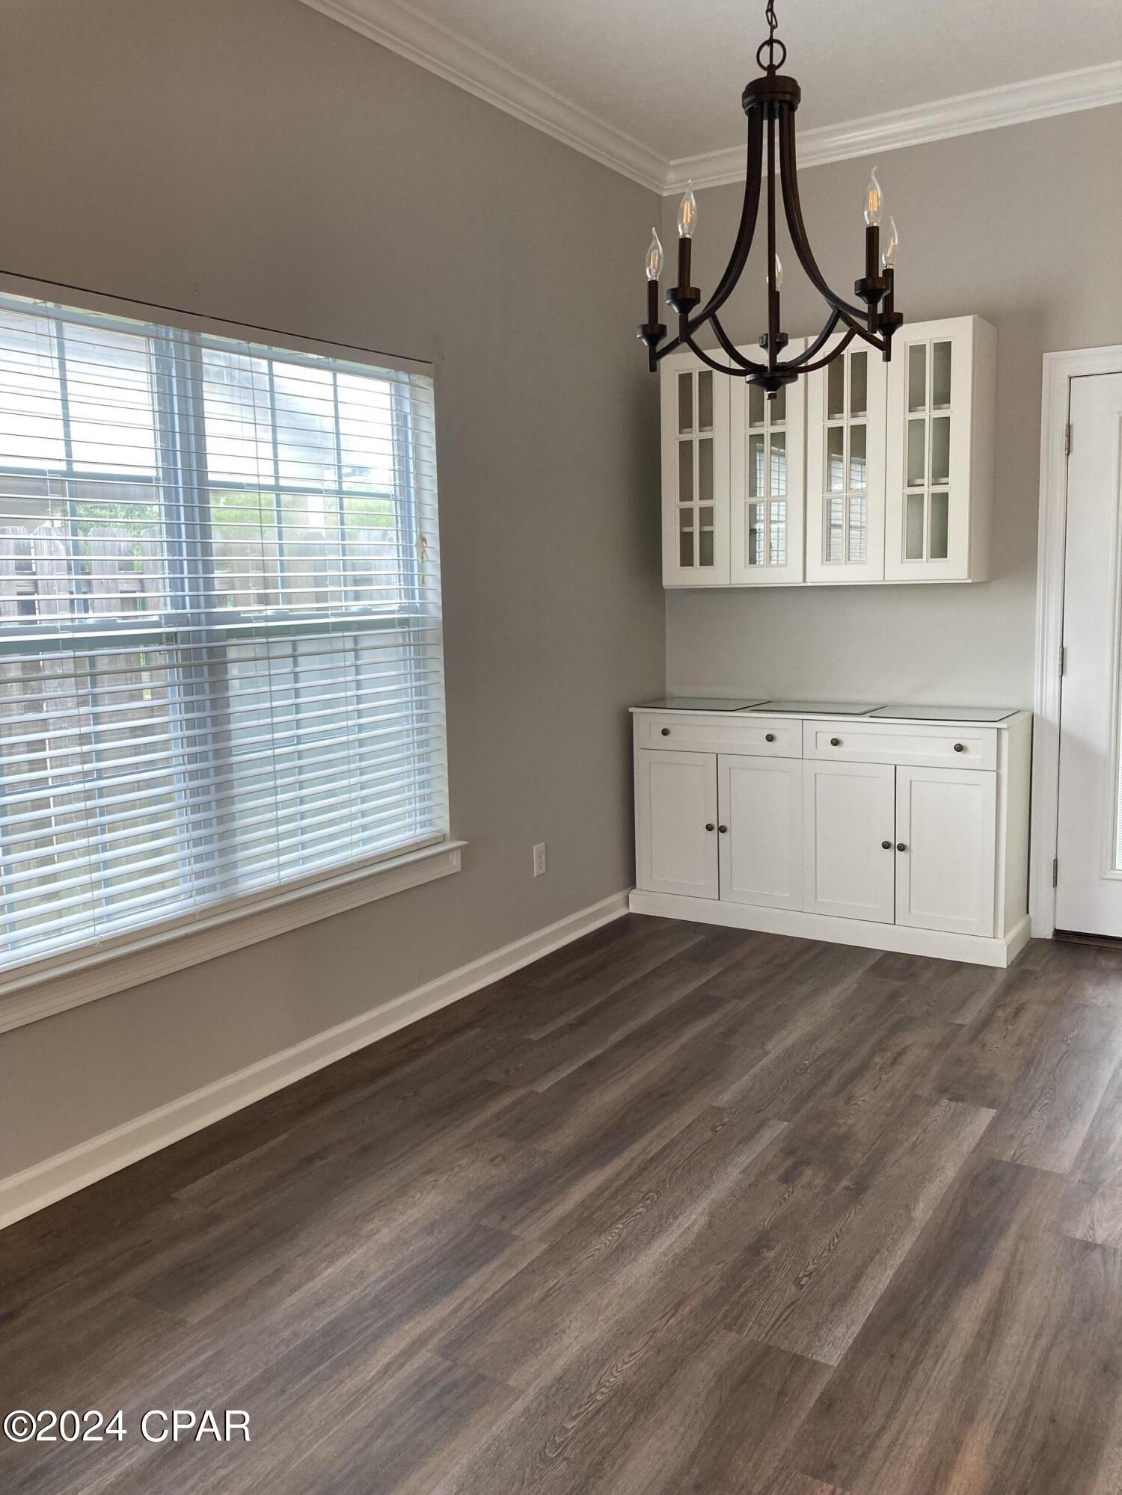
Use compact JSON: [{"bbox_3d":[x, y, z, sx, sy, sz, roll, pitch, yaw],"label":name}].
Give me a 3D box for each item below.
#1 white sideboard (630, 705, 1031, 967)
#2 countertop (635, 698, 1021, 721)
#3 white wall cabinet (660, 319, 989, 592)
[{"bbox_3d":[1.028,0.284,4.788,1.527,0.866,0.397,4,9,32],"label":"white sideboard"},{"bbox_3d":[1.007,-0.153,4.755,1.451,0.011,0.344,4,9,32],"label":"countertop"},{"bbox_3d":[1.004,-1.087,4.664,1.214,0.915,0.302,4,9,32],"label":"white wall cabinet"}]

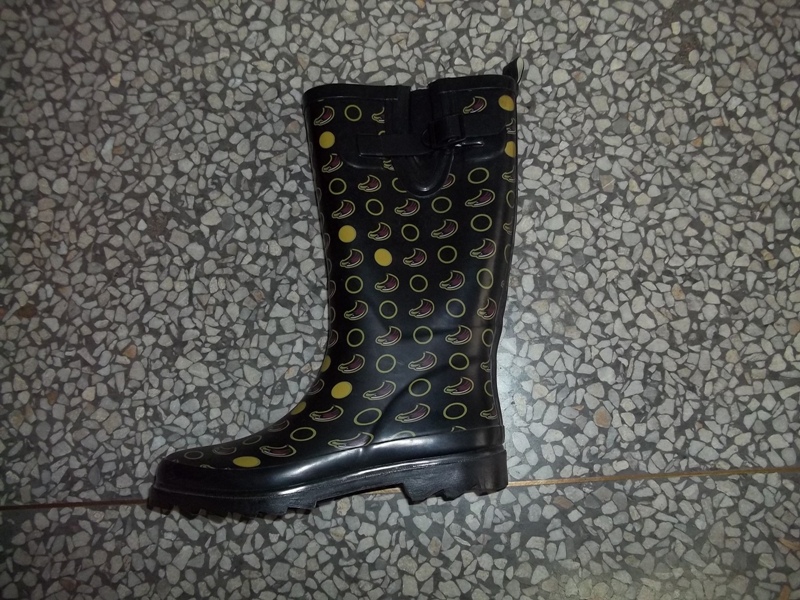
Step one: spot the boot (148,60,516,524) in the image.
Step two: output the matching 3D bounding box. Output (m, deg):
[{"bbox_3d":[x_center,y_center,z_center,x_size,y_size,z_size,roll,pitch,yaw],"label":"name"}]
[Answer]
[{"bbox_3d":[-0.050,-0.015,0.606,0.312,0.108,0.363,-2,82,3],"label":"boot"}]

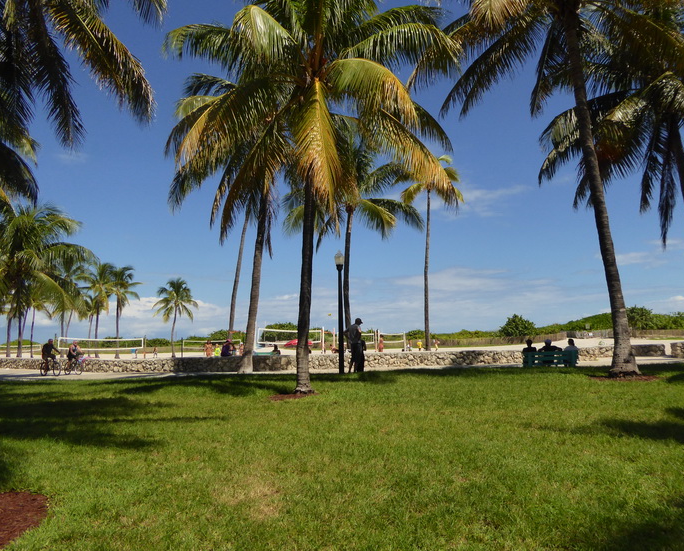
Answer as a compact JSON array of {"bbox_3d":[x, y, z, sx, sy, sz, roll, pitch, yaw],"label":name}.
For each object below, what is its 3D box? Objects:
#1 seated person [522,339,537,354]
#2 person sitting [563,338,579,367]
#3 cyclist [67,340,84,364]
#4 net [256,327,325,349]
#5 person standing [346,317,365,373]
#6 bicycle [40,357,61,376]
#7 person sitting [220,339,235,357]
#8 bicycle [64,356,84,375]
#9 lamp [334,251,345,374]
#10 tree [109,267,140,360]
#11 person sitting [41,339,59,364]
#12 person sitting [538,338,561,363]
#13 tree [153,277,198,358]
[{"bbox_3d":[6.471,2.852,17.601,0.500,1.270,0.750,-1,-7,0],"label":"seated person"},{"bbox_3d":[7.960,2.858,17.701,0.520,1.270,0.750,-1,-7,0],"label":"person sitting"},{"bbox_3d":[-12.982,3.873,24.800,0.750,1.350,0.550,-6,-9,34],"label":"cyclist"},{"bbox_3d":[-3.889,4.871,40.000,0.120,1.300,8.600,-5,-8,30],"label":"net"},{"bbox_3d":[0.438,2.313,16.713,0.580,1.780,0.420,-6,-9,37],"label":"person standing"},{"bbox_3d":[-14.426,4.464,25.265,1.720,1.060,0.600,-5,-8,29],"label":"bicycle"},{"bbox_3d":[-5.343,3.669,24.466,0.550,1.200,0.750,-6,-9,38],"label":"person sitting"},{"bbox_3d":[-13.045,4.335,24.800,1.750,1.080,0.600,-6,-9,33],"label":"bicycle"},{"bbox_3d":[-0.043,1.263,17.261,0.340,4.120,0.340,-1,-7,0],"label":"lamp"},{"bbox_3d":[-29.296,4.953,67.744,6.000,12.170,6.000,-1,-7,0],"label":"tree"},{"bbox_3d":[-13.775,3.740,24.100,0.850,1.420,0.550,-5,-9,31],"label":"person sitting"},{"bbox_3d":[7.158,2.849,17.601,0.800,1.270,0.750,-1,-7,0],"label":"person sitting"},{"bbox_3d":[-22.636,5.855,69.654,6.200,10.710,6.200,-1,-7,0],"label":"tree"}]

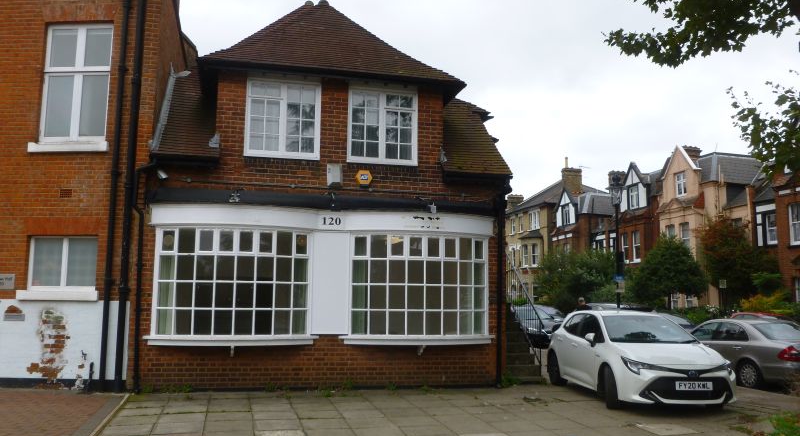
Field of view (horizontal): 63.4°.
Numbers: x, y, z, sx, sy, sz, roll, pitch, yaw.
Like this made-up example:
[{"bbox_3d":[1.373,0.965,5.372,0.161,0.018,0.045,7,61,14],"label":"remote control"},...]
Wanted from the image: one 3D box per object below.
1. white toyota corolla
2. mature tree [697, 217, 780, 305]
[{"bbox_3d":[3.950,2.326,11.086,1.800,1.440,4.370,2,-7,-6],"label":"white toyota corolla"},{"bbox_3d":[16.141,2.879,30.857,3.900,5.940,3.700,2,-7,-7],"label":"mature tree"}]

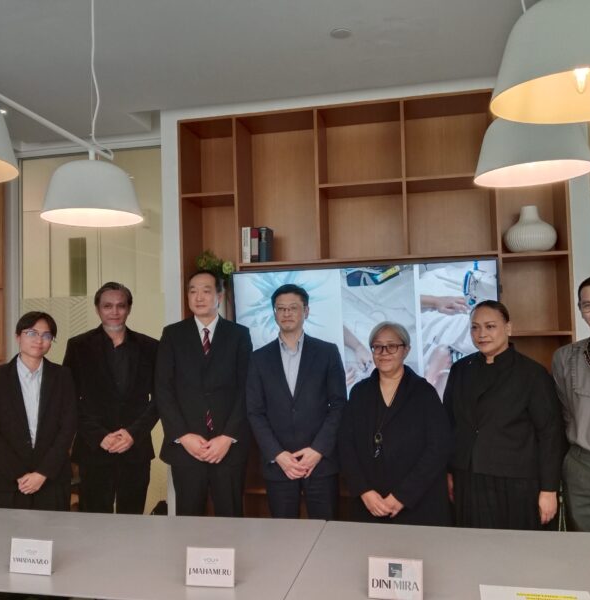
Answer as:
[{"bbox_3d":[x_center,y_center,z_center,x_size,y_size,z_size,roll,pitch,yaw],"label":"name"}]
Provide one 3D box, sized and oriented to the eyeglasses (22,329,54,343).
[{"bbox_3d":[-1.229,0.165,2.840,0.142,0.045,0.140,8,3,-30],"label":"eyeglasses"}]

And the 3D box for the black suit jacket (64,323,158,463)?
[{"bbox_3d":[-0.910,0.471,2.980,0.475,0.670,0.310,0,-3,-21],"label":"black suit jacket"}]

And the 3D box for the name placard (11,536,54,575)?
[{"bbox_3d":[-0.843,0.826,1.943,0.150,0.104,0.037,-2,-3,13],"label":"name placard"}]

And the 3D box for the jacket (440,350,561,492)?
[{"bbox_3d":[0.902,0.502,2.600,0.500,0.605,0.330,-3,-3,29],"label":"jacket"}]

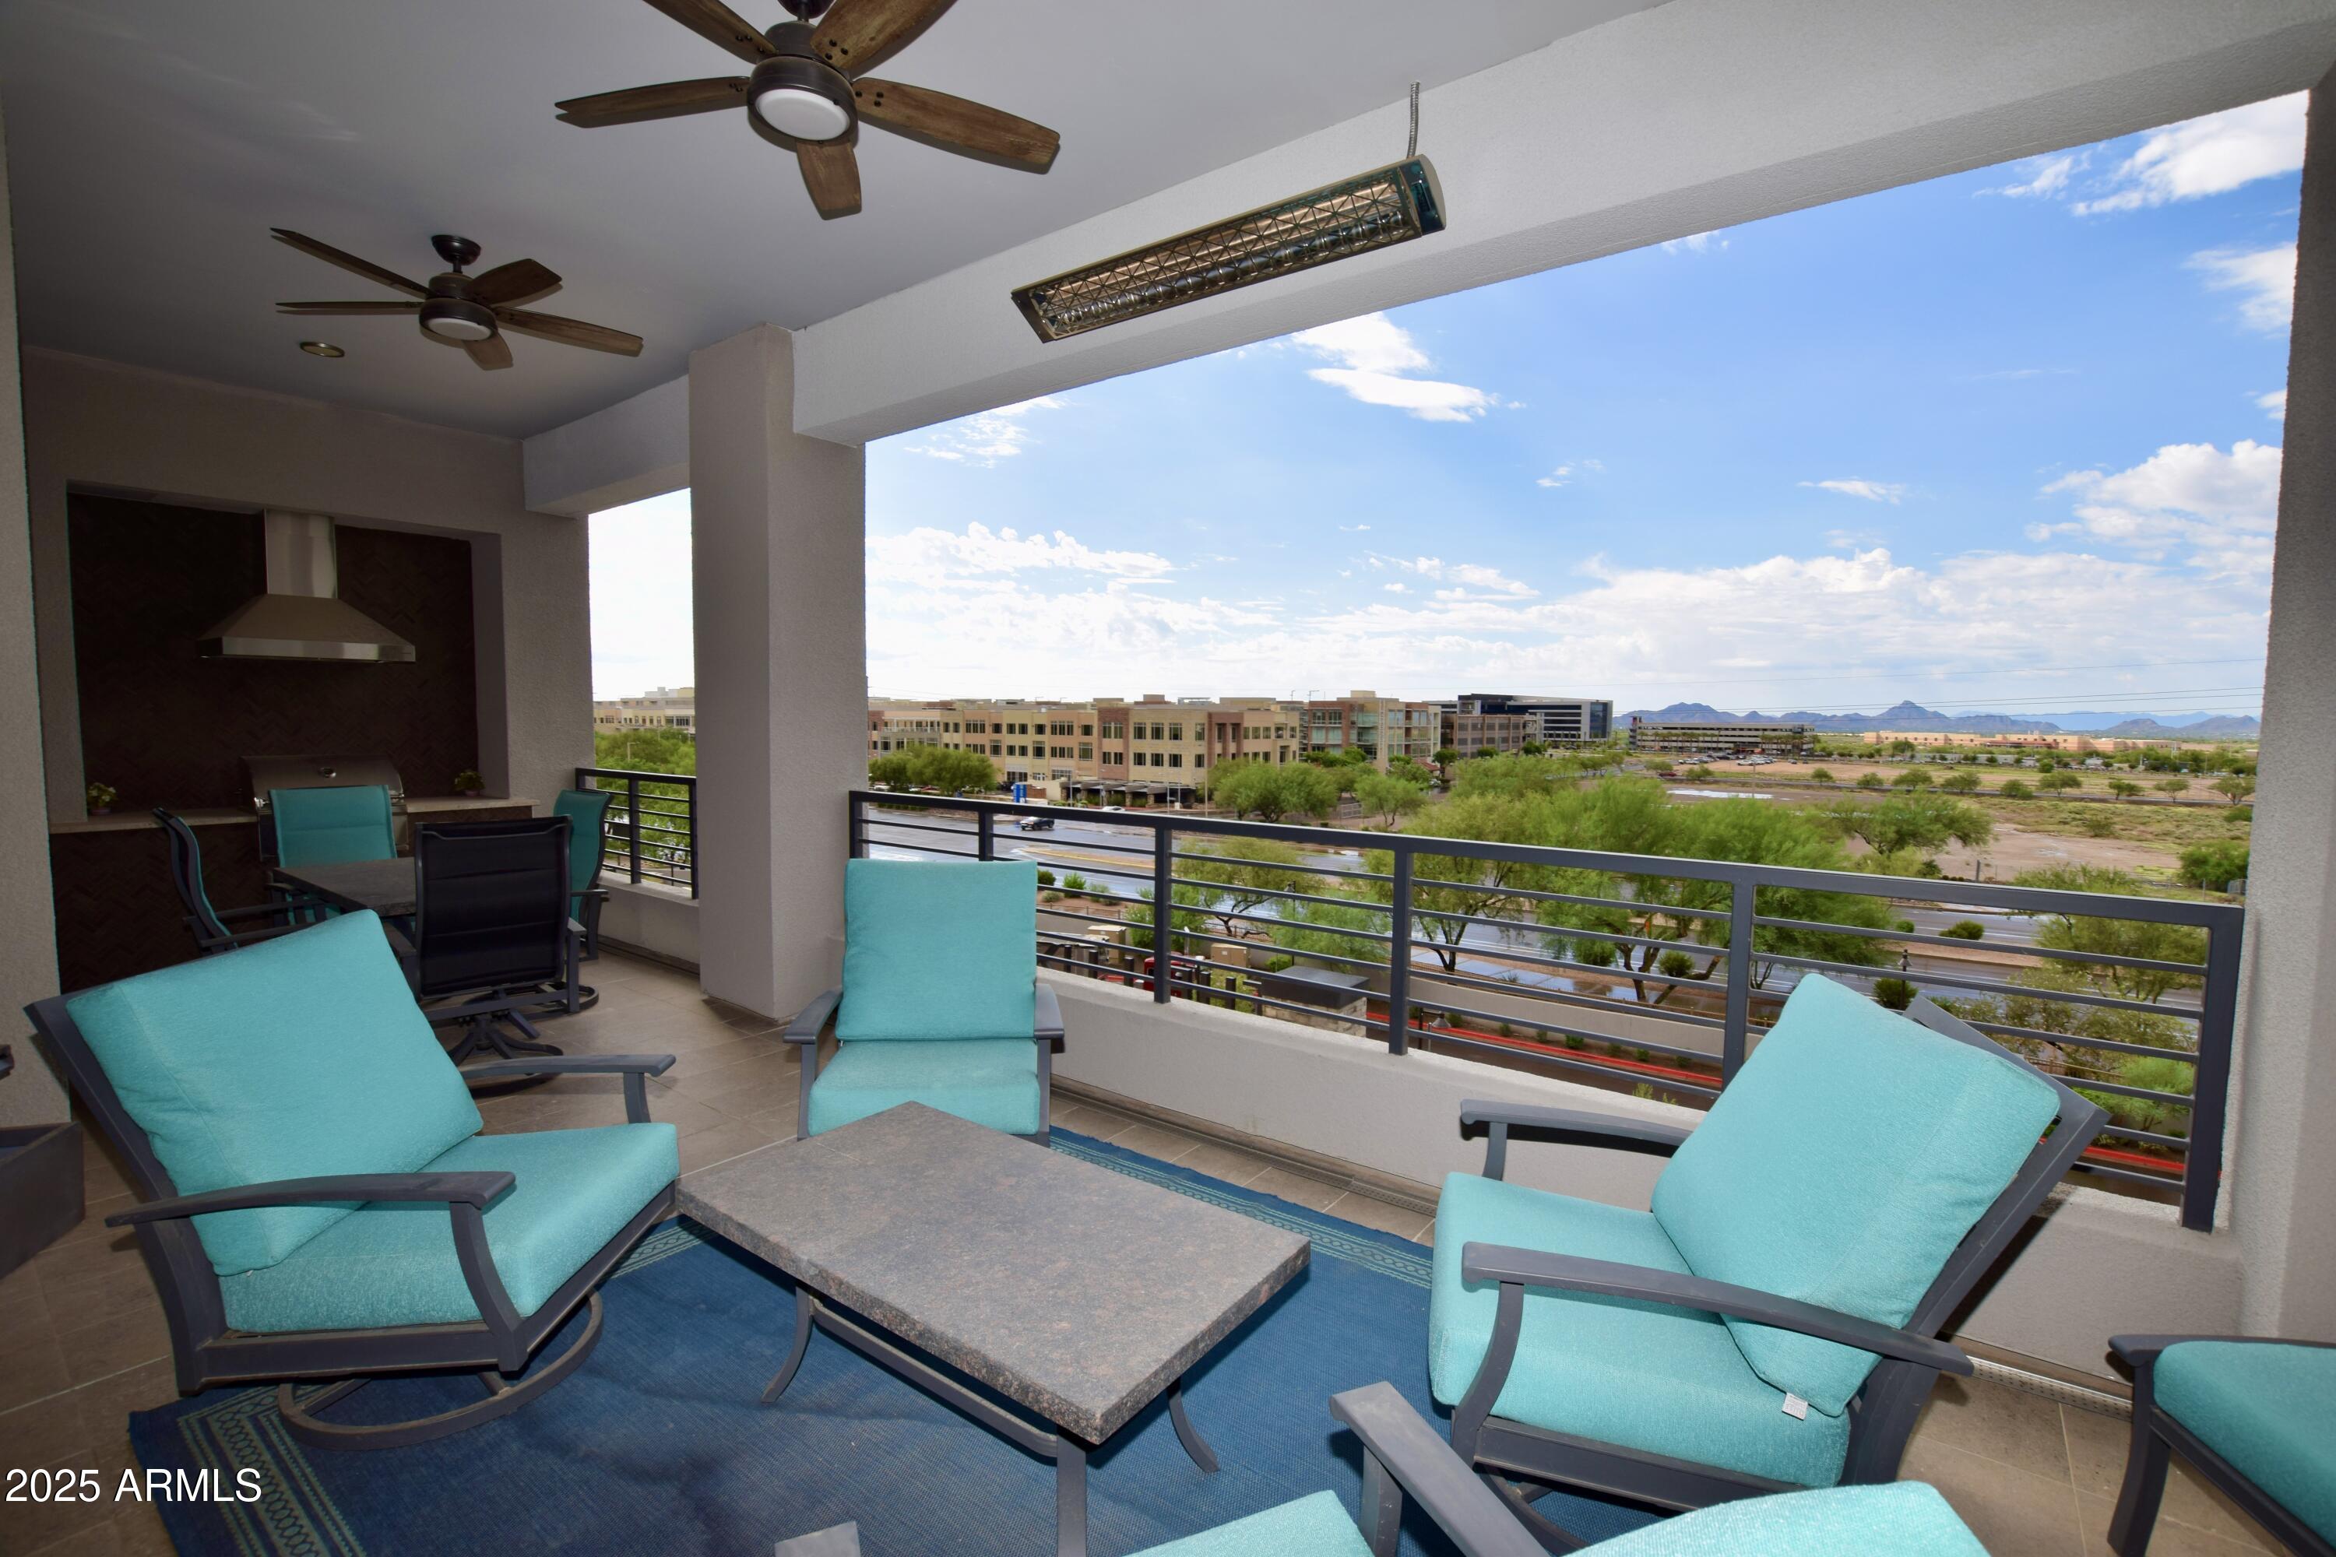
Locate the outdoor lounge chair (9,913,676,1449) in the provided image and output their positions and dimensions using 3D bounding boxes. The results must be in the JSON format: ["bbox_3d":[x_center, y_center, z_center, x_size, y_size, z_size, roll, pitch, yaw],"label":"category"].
[{"bbox_3d":[-1.715,0.855,2.192,0.950,0.945,0.780,0,4,-1],"label":"outdoor lounge chair"}]

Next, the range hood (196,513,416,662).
[{"bbox_3d":[-4.888,-1.090,5.562,0.560,0.810,0.940,4,4,39],"label":"range hood"}]

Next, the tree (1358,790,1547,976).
[{"bbox_3d":[13.290,4.854,45.000,8.400,8.357,7.728,2,4,16],"label":"tree"}]

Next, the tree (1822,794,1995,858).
[{"bbox_3d":[57.645,3.920,76.000,12.000,5.275,11.040,3,5,37],"label":"tree"}]

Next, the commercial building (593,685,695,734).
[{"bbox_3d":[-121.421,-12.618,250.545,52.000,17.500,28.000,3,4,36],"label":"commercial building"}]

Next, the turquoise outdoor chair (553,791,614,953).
[{"bbox_3d":[-3.281,0.590,4.925,0.640,1.020,0.730,3,4,35],"label":"turquoise outdoor chair"}]

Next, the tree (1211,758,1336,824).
[{"bbox_3d":[11.408,1.366,104.000,13.000,7.023,11.960,1,4,6],"label":"tree"}]

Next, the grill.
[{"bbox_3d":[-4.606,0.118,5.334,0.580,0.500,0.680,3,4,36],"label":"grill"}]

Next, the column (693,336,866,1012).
[{"bbox_3d":[-1.938,-0.479,4.883,0.680,3.200,0.500,3,4,35],"label":"column"}]

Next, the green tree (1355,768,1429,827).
[{"bbox_3d":[26.428,2.424,116.000,8.300,6.700,7.800,3,4,35],"label":"green tree"}]

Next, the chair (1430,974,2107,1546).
[{"bbox_3d":[1.019,0.900,1.856,0.950,0.945,0.780,2,4,17],"label":"chair"}]

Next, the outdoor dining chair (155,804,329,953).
[{"bbox_3d":[-3.651,0.664,4.031,0.640,1.060,0.700,3,4,30],"label":"outdoor dining chair"}]

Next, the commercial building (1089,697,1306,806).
[{"bbox_3d":[4.178,-4.739,155.939,23.000,15.500,26.000,3,4,35],"label":"commercial building"}]

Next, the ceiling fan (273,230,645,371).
[{"bbox_3d":[-2.692,-1.855,3.693,1.280,0.340,1.280,3,4,35],"label":"ceiling fan"}]

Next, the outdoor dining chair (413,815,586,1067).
[{"bbox_3d":[-2.761,0.658,3.890,0.740,1.020,0.640,4,4,40],"label":"outdoor dining chair"}]

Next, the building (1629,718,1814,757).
[{"bbox_3d":[281.082,-21.240,498.030,83.000,15.000,28.000,2,4,21],"label":"building"}]

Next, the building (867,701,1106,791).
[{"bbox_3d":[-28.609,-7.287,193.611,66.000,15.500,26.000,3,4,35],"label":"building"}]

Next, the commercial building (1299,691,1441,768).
[{"bbox_3d":[49.370,-9.949,230.414,24.000,18.000,36.000,3,4,36],"label":"commercial building"}]

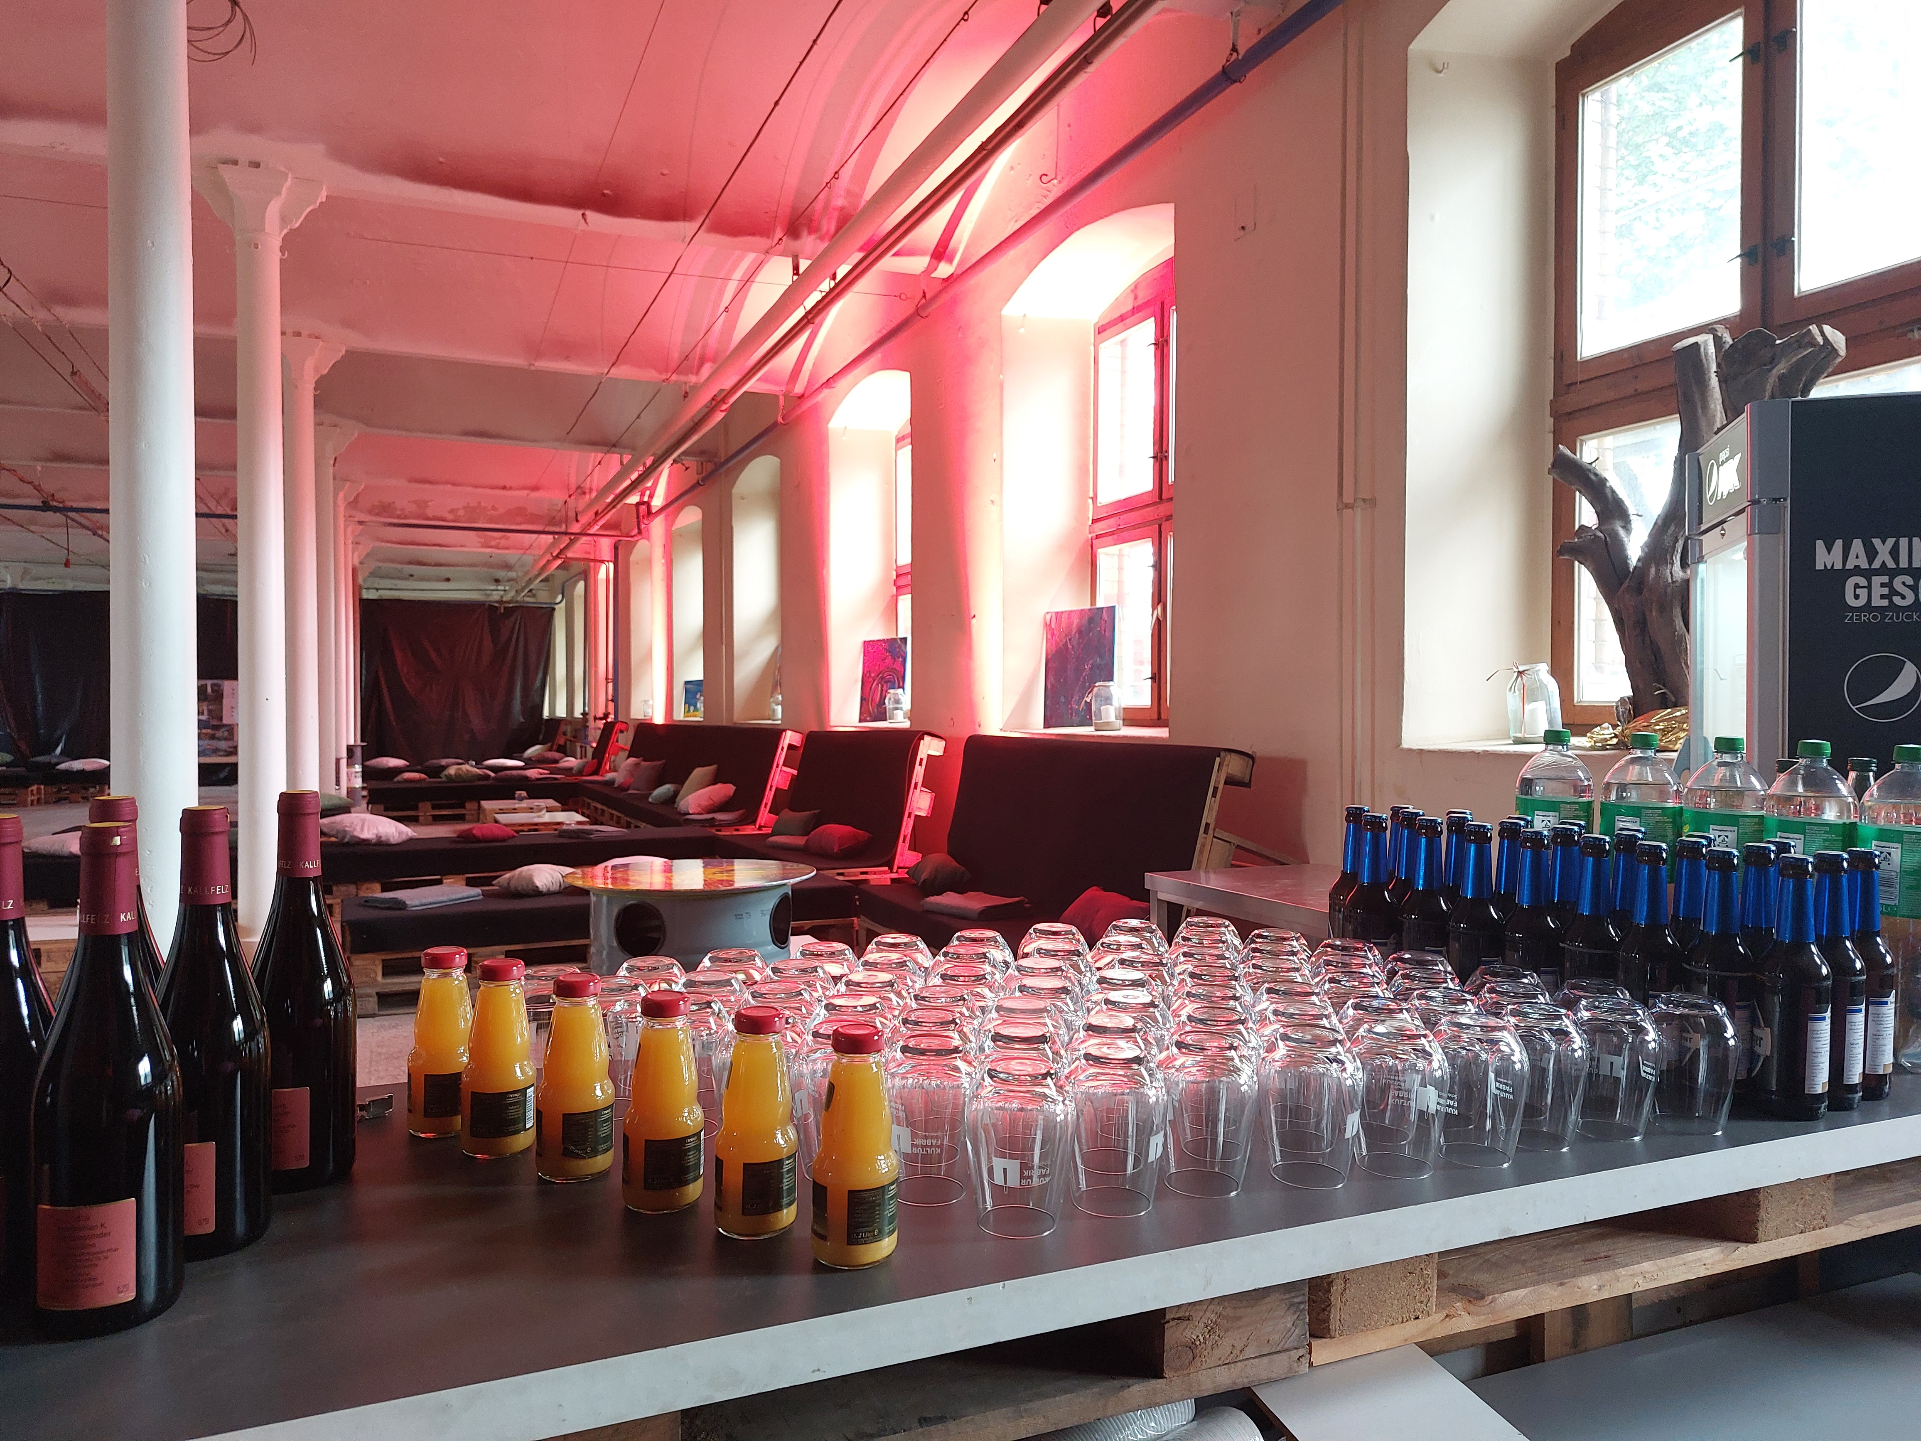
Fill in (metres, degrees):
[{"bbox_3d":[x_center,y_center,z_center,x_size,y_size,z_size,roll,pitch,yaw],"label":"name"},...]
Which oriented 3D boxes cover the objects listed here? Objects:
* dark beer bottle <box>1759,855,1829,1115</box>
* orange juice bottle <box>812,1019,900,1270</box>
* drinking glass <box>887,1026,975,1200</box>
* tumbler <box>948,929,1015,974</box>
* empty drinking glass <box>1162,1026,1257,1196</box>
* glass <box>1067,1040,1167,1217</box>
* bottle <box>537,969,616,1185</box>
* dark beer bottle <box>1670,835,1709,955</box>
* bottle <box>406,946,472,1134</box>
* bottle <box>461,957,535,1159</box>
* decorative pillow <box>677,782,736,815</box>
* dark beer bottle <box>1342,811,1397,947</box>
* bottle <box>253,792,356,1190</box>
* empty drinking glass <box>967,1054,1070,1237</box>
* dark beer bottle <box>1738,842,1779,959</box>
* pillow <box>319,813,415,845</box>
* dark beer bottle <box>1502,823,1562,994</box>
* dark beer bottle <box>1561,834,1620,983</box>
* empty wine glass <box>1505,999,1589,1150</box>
[{"bbox_3d":[0.773,0.244,1.235,0.062,0.235,0.062,0,1,0],"label":"dark beer bottle"},{"bbox_3d":[-0.071,0.285,0.903,0.058,0.152,0.058,1,2,-4],"label":"orange juice bottle"},{"bbox_3d":[-0.024,0.309,1.039,0.079,0.116,0.079,0,1,0],"label":"drinking glass"},{"bbox_3d":[0.020,0.293,1.470,0.079,0.116,0.079,0,1,0],"label":"tumbler"},{"bbox_3d":[0.196,0.313,1.067,0.080,0.116,0.080,1,2,11],"label":"empty drinking glass"},{"bbox_3d":[0.117,0.310,1.018,0.079,0.116,0.079,0,1,0],"label":"glass"},{"bbox_3d":[-0.301,0.276,1.041,0.058,0.152,0.058,0,2,-16],"label":"bottle"},{"bbox_3d":[0.772,0.247,1.409,0.060,0.241,0.060,2,2,29],"label":"dark beer bottle"},{"bbox_3d":[-0.455,0.282,1.177,0.060,0.156,0.060,0,1,-22],"label":"bottle"},{"bbox_3d":[-0.377,0.273,1.088,0.058,0.152,0.058,0,2,-19],"label":"bottle"},{"bbox_3d":[-2.107,0.657,11.100,0.450,0.160,0.450,-30,12,-19],"label":"decorative pillow"},{"bbox_3d":[0.482,0.228,1.552,0.062,0.235,0.062,0,1,0],"label":"dark beer bottle"},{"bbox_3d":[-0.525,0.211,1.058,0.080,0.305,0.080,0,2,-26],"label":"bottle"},{"bbox_3d":[0.042,0.304,0.955,0.074,0.114,0.074,1,2,3],"label":"empty drinking glass"},{"bbox_3d":[0.817,0.248,1.366,0.060,0.241,0.060,2,2,31],"label":"dark beer bottle"},{"bbox_3d":[-4.043,0.724,9.050,0.600,0.180,0.430,-1,2,-24],"label":"pillow"},{"bbox_3d":[0.610,0.234,1.418,0.062,0.235,0.062,0,1,0],"label":"dark beer bottle"},{"bbox_3d":[0.677,0.243,1.422,0.060,0.240,0.060,0,1,-22],"label":"dark beer bottle"},{"bbox_3d":[0.501,0.305,1.156,0.079,0.116,0.079,0,1,0],"label":"empty wine glass"}]

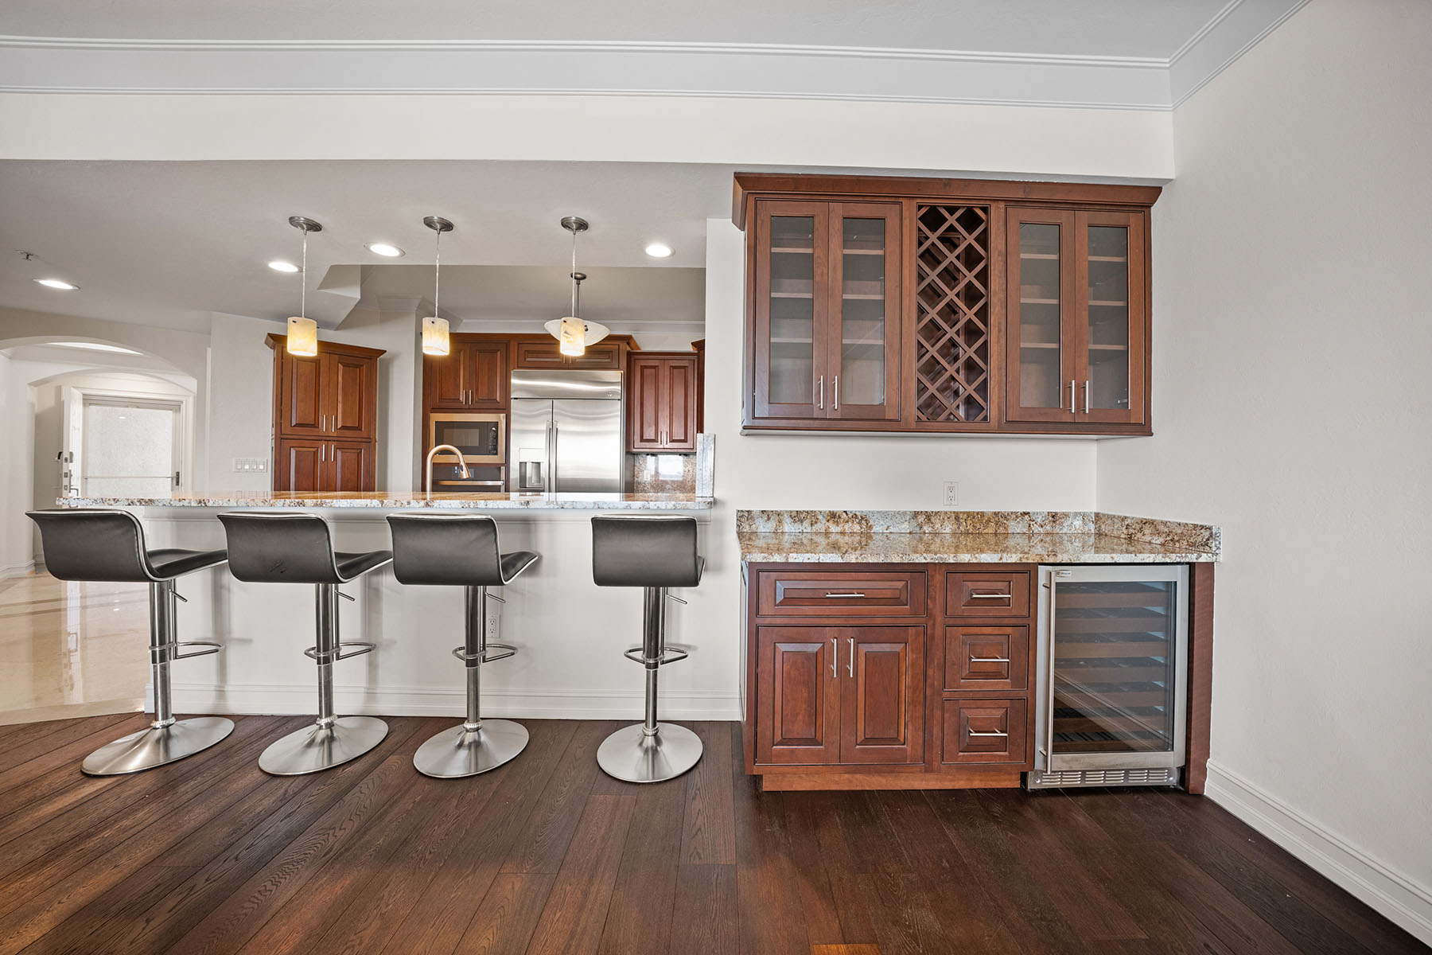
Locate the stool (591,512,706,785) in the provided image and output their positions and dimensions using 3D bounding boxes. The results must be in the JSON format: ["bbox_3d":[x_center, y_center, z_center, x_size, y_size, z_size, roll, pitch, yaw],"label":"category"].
[{"bbox_3d":[-0.292,0.696,2.141,0.455,1.090,0.500,1,1,1],"label":"stool"}]

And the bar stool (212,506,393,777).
[{"bbox_3d":[-1.786,0.682,2.164,0.455,1.090,0.500,1,1,1],"label":"bar stool"}]

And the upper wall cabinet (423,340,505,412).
[{"bbox_3d":[-2.333,-0.974,4.790,0.819,0.693,0.620,1,1,1],"label":"upper wall cabinet"}]

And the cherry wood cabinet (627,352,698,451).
[{"bbox_3d":[-0.541,-0.766,5.000,0.713,1.014,0.340,1,1,1],"label":"cherry wood cabinet"}]

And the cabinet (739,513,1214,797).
[{"bbox_3d":[1.029,0.725,2.155,1.840,1.055,0.580,1,1,1],"label":"cabinet"}]

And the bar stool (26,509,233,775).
[{"bbox_3d":[-2.525,0.676,2.163,0.455,1.090,0.500,1,1,1],"label":"bar stool"}]

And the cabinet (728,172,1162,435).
[{"bbox_3d":[0.990,-0.735,2.240,1.810,1.080,0.390,1,1,1],"label":"cabinet"}]

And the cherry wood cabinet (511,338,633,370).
[{"bbox_3d":[-1.350,-1.168,4.790,1.137,0.320,0.640,1,1,1],"label":"cherry wood cabinet"}]

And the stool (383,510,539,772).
[{"bbox_3d":[-1.107,0.689,2.156,0.455,1.090,0.500,1,1,1],"label":"stool"}]

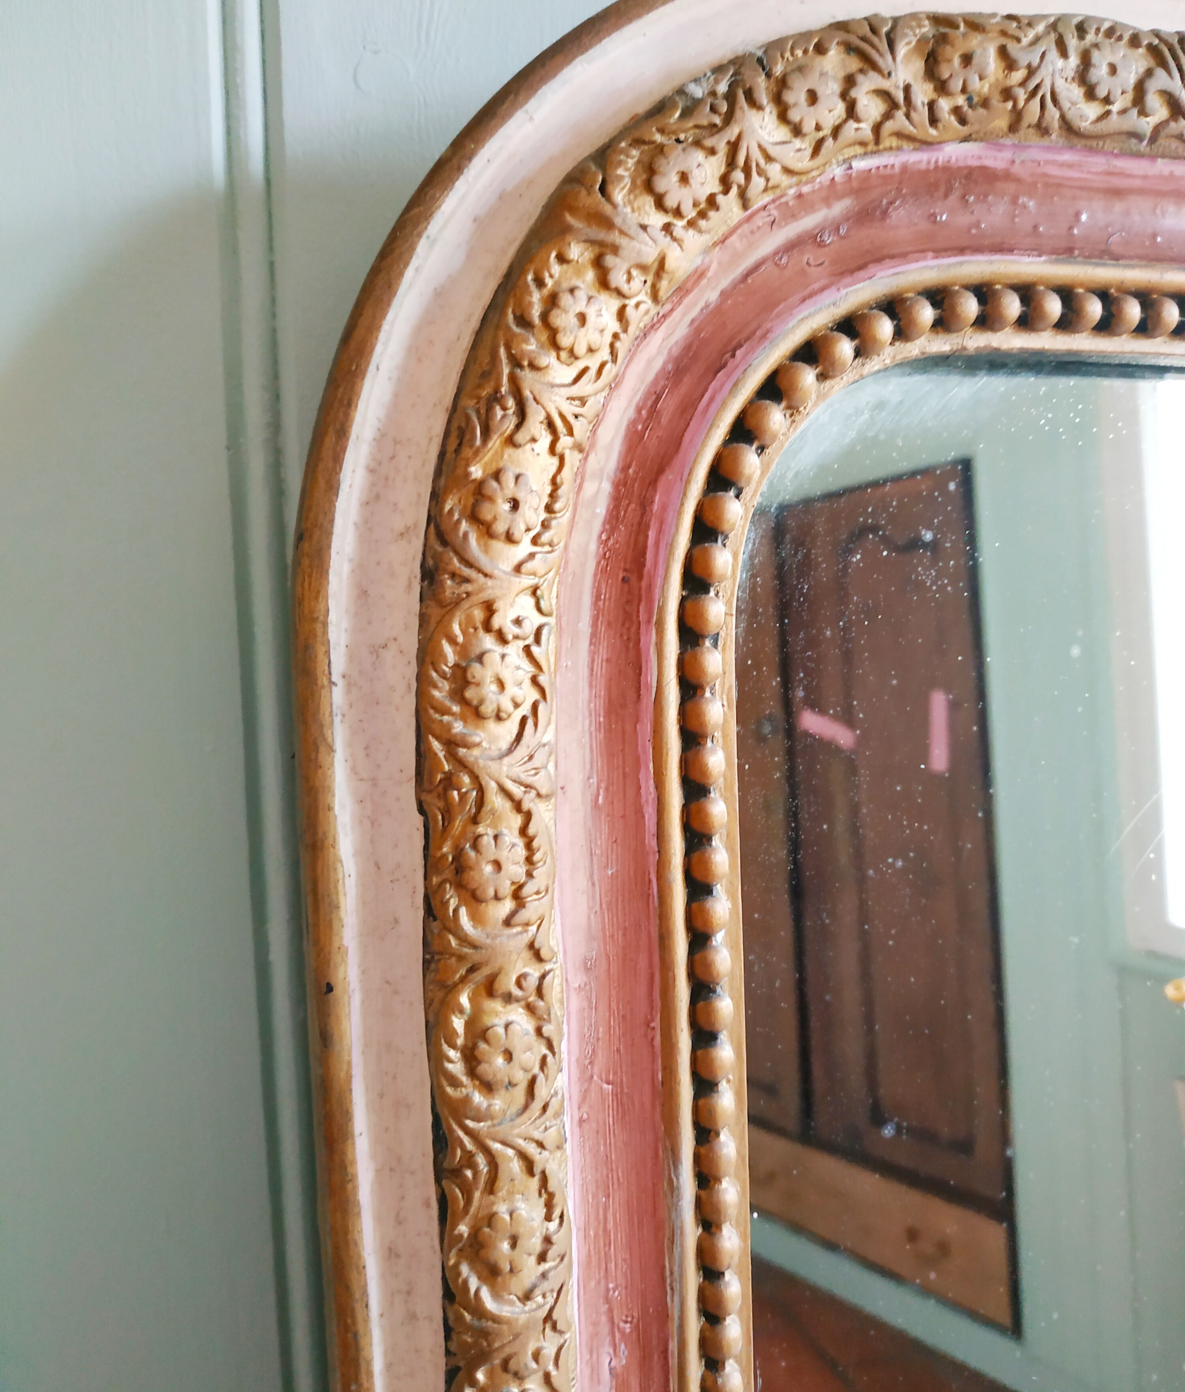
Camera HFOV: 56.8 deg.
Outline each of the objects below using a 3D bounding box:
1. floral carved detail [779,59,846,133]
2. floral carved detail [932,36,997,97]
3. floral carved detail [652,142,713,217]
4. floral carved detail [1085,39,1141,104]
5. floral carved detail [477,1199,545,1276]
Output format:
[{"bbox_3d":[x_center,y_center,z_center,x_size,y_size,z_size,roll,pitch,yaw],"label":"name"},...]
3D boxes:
[{"bbox_3d":[0.061,-0.166,0.303,0.019,0.020,0.005,-2,3,-12],"label":"floral carved detail"},{"bbox_3d":[0.106,-0.179,0.312,0.020,0.018,0.005,-2,3,-12],"label":"floral carved detail"},{"bbox_3d":[0.024,-0.140,0.297,0.018,0.019,0.005,-2,3,-12],"label":"floral carved detail"},{"bbox_3d":[0.153,-0.183,0.322,0.019,0.019,0.005,-2,3,-12],"label":"floral carved detail"},{"bbox_3d":[-0.022,0.149,0.302,0.019,0.021,0.005,-2,3,-12],"label":"floral carved detail"}]

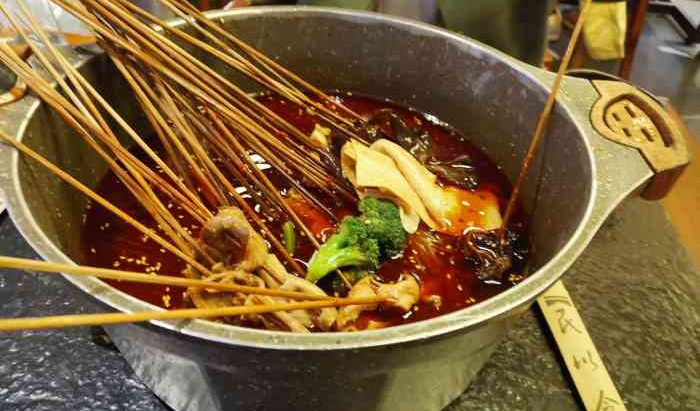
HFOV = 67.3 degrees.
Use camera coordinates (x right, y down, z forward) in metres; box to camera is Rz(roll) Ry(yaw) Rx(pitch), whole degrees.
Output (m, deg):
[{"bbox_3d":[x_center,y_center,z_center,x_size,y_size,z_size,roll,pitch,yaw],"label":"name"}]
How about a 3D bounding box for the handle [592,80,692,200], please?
[{"bbox_3d":[0.165,-0.039,0.310,0.052,0.023,0.100,5,40,0],"label":"handle"}]

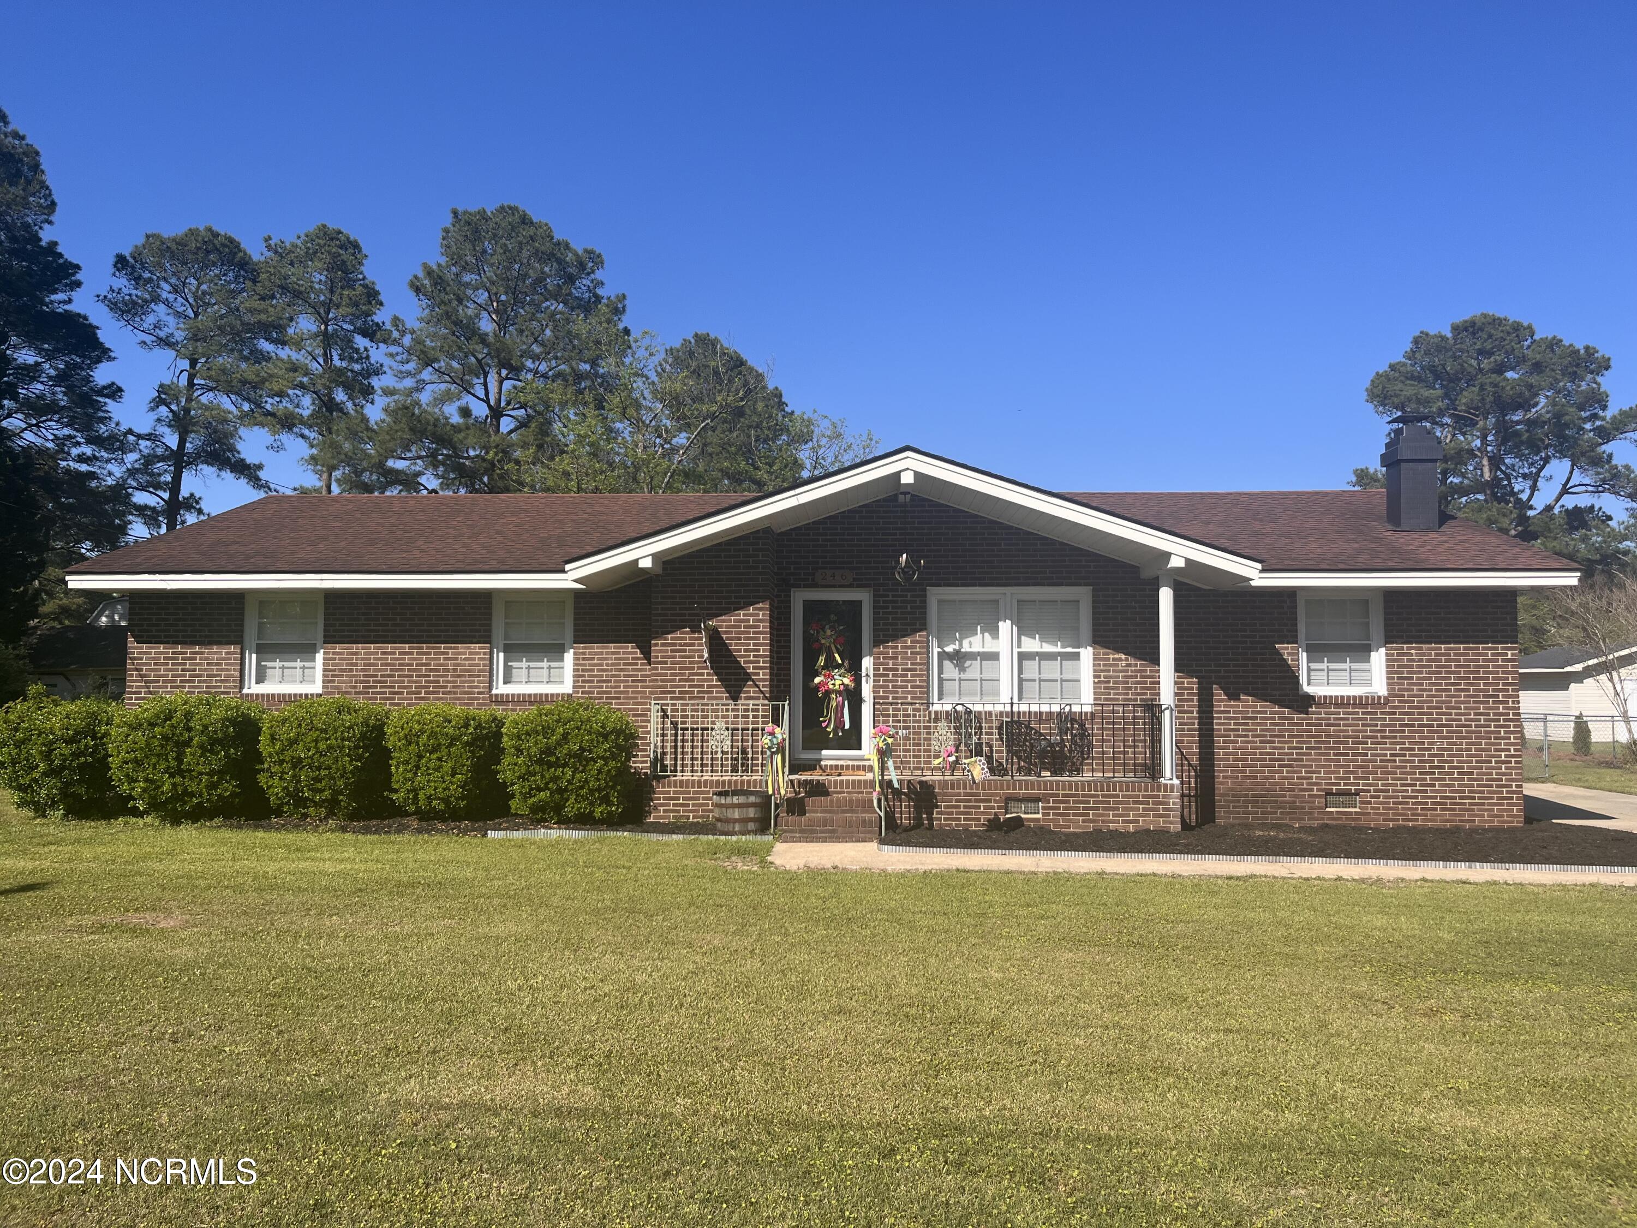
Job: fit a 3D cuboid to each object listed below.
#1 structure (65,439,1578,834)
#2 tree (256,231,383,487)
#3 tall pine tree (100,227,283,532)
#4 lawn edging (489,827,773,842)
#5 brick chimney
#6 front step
[{"bbox_3d":[0.000,0.390,18.895,17.730,4.670,10.700,0,-3,4],"label":"structure"},{"bbox_3d":[-18.426,-5.141,45.102,4.900,18.600,4.900,0,-3,4],"label":"tree"},{"bbox_3d":[-23.427,-5.138,45.416,6.300,18.700,6.300,0,-3,4],"label":"tall pine tree"},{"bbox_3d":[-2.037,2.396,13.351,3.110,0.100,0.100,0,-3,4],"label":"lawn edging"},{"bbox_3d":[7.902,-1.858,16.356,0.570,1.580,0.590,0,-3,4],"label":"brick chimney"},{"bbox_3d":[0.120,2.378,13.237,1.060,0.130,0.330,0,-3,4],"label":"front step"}]

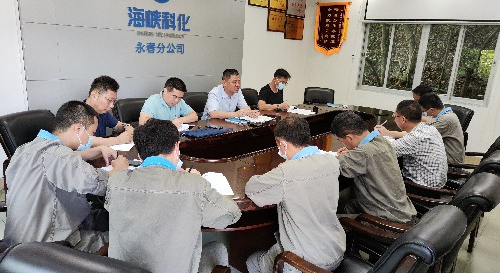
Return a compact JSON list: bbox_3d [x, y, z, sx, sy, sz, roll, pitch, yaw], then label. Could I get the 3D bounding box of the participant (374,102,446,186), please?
[{"bbox_3d":[1.235,0.272,2.882,0.800,1.190,0.550,14,18,36],"label":"participant"}]

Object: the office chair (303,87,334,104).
[{"bbox_3d":[0.913,-0.276,5.198,0.600,0.910,0.620,11,16,26],"label":"office chair"}]

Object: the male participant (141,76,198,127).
[{"bbox_3d":[-0.736,0.076,3.133,0.550,1.200,0.800,-11,20,-43],"label":"male participant"}]

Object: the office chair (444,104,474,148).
[{"bbox_3d":[2.202,0.144,4.039,0.620,0.970,0.570,-6,17,-33],"label":"office chair"}]

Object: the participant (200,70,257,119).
[{"bbox_3d":[-0.238,-0.105,3.710,0.720,1.200,0.600,14,18,34],"label":"participant"}]

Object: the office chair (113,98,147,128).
[{"bbox_3d":[-0.857,0.154,3.260,0.620,0.970,0.570,16,19,40],"label":"office chair"}]

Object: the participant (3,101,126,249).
[{"bbox_3d":[-0.931,0.372,1.867,0.750,1.130,0.600,-11,21,-44],"label":"participant"}]

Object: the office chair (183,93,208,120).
[{"bbox_3d":[-0.474,0.026,3.844,0.620,0.970,0.570,16,19,40],"label":"office chair"}]

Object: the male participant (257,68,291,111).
[{"bbox_3d":[0.276,-0.218,4.259,0.720,1.200,0.580,12,17,31],"label":"male participant"}]

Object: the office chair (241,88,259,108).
[{"bbox_3d":[-0.008,-0.068,4.316,0.620,0.970,0.570,16,19,40],"label":"office chair"}]

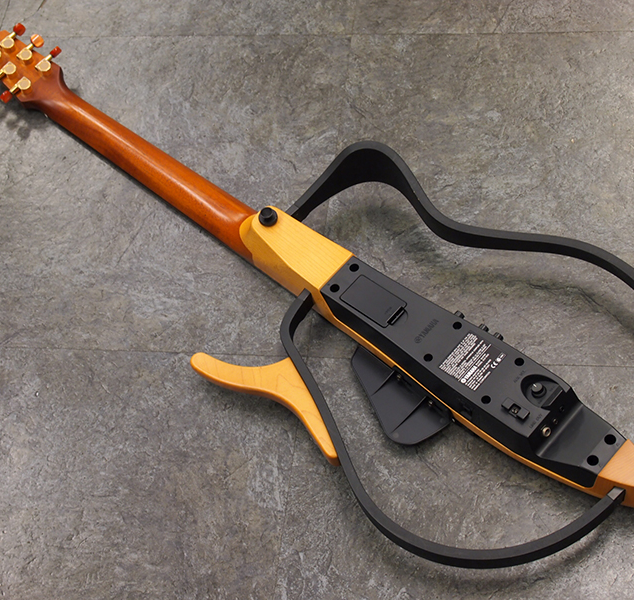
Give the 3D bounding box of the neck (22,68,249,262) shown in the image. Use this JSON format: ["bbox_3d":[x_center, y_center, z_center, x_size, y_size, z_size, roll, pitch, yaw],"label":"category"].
[{"bbox_3d":[-0.195,-0.160,1.528,0.370,0.032,0.063,35,69,27],"label":"neck"}]

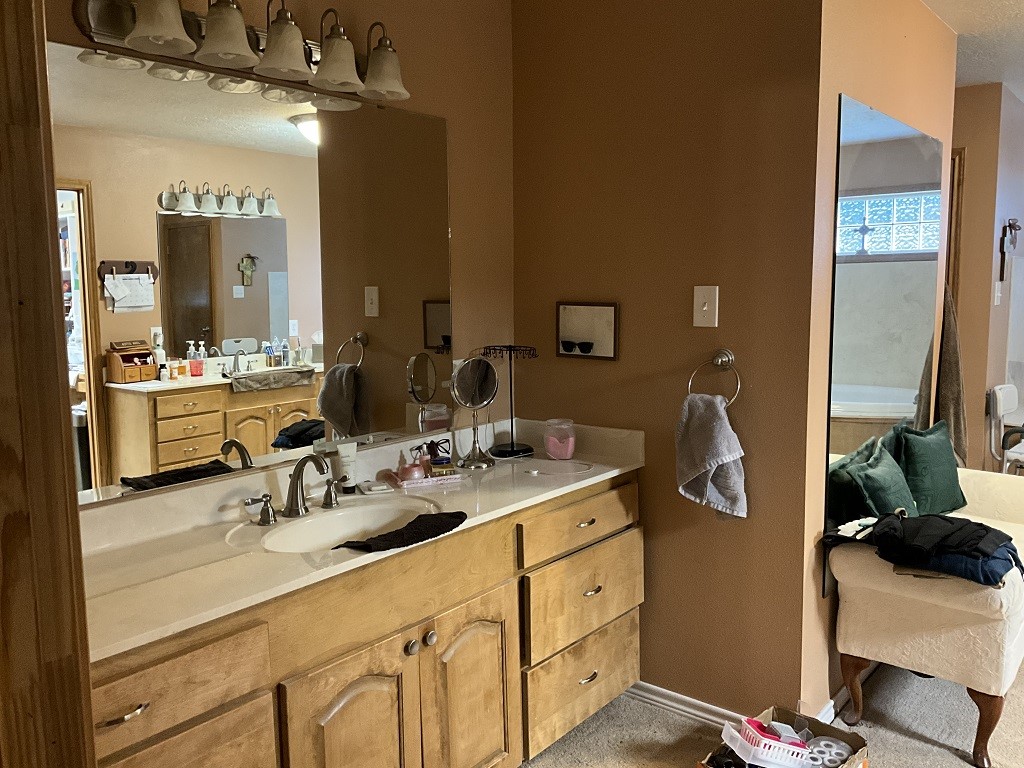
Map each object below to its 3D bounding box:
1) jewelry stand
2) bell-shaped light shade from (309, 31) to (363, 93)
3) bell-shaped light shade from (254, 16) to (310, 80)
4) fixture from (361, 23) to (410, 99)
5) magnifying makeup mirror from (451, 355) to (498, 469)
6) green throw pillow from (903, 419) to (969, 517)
[{"bbox_3d":[-0.004,0.055,2.936,0.188,0.372,0.188,-1,7,0],"label":"jewelry stand"},{"bbox_3d":[-0.461,-0.859,2.256,0.143,0.140,0.143,-1,7,0],"label":"bell-shaped light shade"},{"bbox_3d":[-0.565,-0.841,2.129,0.143,0.140,0.143,-1,7,0],"label":"bell-shaped light shade"},{"bbox_3d":[-0.363,-0.906,2.385,0.160,0.200,0.147,-1,7,0],"label":"fixture"},{"bbox_3d":[-0.119,0.087,2.772,0.166,0.352,0.128,-5,8,-32],"label":"magnifying makeup mirror"},{"bbox_3d":[1.645,0.332,3.332,0.390,0.370,0.140,-5,-8,-41],"label":"green throw pillow"}]

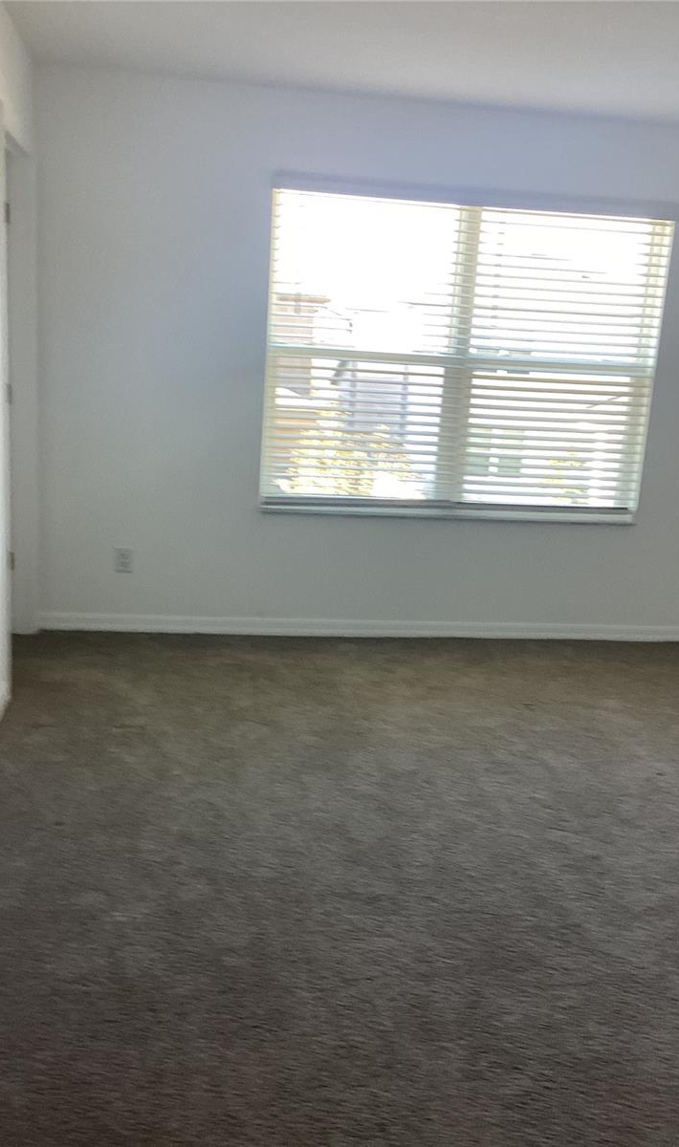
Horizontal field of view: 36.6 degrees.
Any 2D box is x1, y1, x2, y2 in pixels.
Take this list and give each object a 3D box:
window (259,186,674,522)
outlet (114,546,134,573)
[{"bbox_3d":[0.586,-0.969,4.785,1.860,1.430,0.100,1,14,-9],"label":"window"},{"bbox_3d":[-0.998,-0.058,4.758,0.074,0.117,0.012,1,14,-9],"label":"outlet"}]

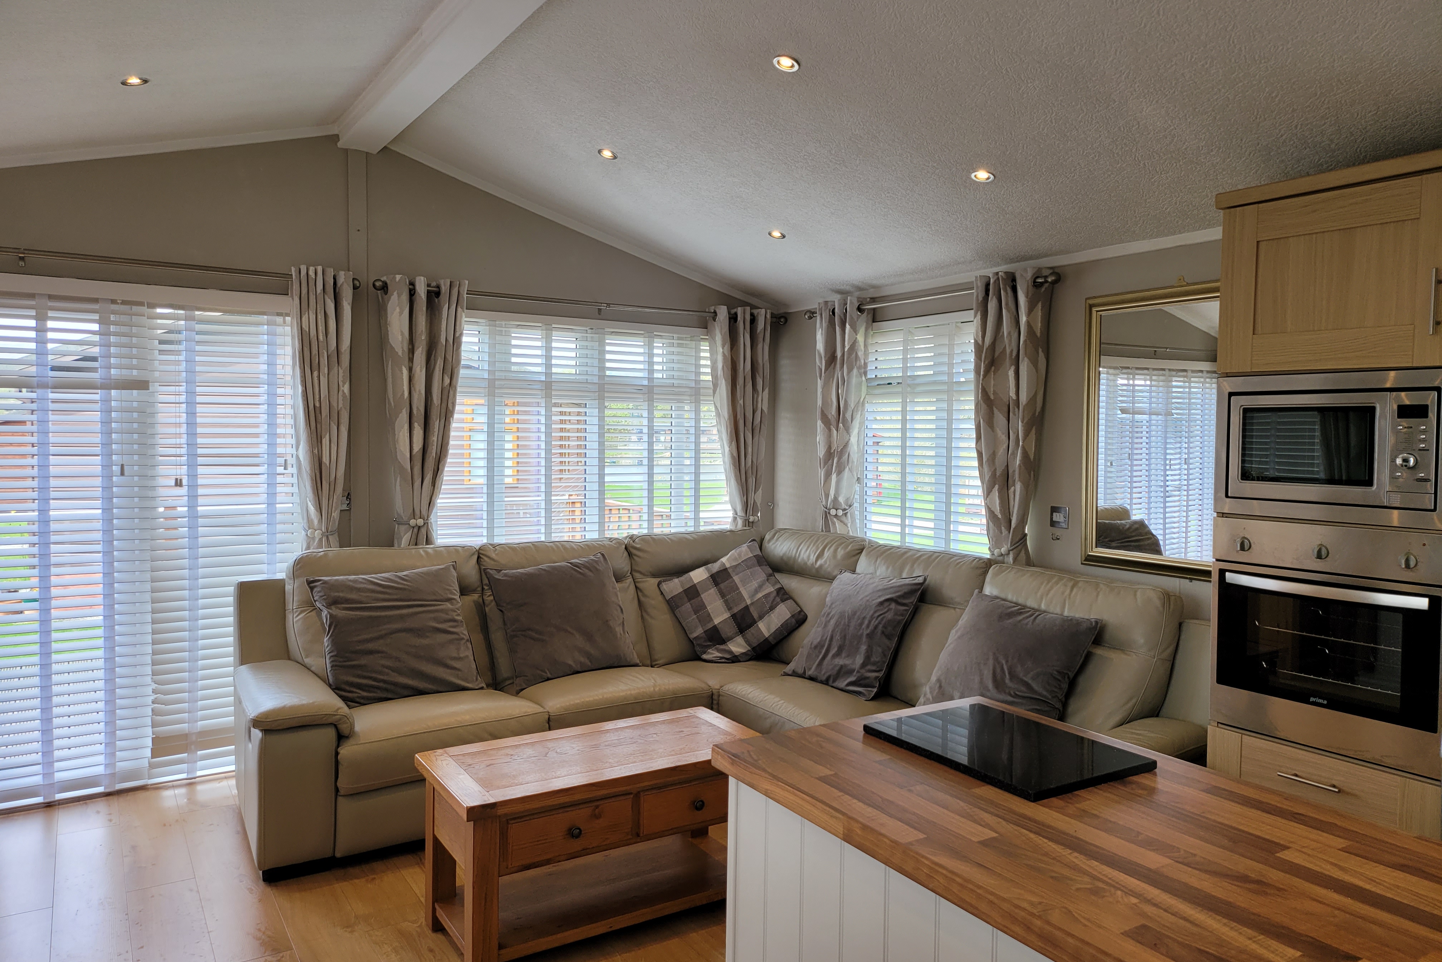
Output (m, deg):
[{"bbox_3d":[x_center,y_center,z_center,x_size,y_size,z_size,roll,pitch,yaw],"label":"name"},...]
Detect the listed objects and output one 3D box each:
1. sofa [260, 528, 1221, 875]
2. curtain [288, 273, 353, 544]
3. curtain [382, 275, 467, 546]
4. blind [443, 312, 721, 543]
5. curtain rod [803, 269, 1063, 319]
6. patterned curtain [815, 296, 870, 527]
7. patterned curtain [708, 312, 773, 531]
[{"bbox_3d":[-0.141,0.800,4.009,2.803,0.990,2.822,-1,3,-31],"label":"sofa"},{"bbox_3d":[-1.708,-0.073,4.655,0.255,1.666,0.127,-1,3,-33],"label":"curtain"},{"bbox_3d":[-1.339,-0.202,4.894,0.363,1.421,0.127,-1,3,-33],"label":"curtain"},{"bbox_3d":[-0.636,-0.228,5.419,1.725,1.147,0.069,-1,3,-33],"label":"blind"},{"bbox_3d":[0.878,-0.830,4.958,0.088,0.059,1.725,-1,3,-30],"label":"curtain rod"},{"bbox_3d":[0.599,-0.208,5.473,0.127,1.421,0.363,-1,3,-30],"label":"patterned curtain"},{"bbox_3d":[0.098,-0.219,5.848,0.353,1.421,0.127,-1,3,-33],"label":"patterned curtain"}]

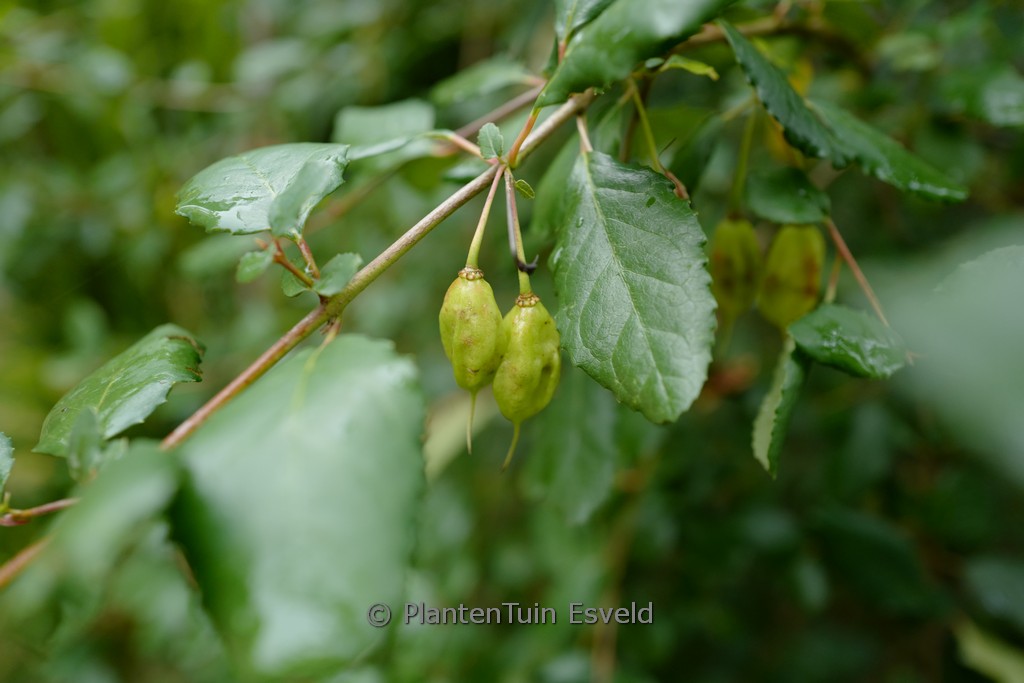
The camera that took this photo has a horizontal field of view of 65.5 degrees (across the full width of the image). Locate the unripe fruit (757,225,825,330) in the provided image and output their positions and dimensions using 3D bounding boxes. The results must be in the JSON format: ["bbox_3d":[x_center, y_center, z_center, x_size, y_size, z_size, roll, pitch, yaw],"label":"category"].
[{"bbox_3d":[0.108,-0.025,0.310,0.024,0.044,0.023,8,0,0],"label":"unripe fruit"}]

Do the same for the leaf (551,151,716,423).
[{"bbox_3d":[0.040,-0.018,0.260,0.052,0.098,0.016,-18,-17,-2],"label":"leaf"}]

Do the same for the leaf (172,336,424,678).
[{"bbox_3d":[-0.052,0.039,0.205,0.056,0.088,0.018,-4,-26,-2],"label":"leaf"}]

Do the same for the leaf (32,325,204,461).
[{"bbox_3d":[-0.118,0.015,0.240,0.052,0.013,0.032,-34,47,-13],"label":"leaf"}]

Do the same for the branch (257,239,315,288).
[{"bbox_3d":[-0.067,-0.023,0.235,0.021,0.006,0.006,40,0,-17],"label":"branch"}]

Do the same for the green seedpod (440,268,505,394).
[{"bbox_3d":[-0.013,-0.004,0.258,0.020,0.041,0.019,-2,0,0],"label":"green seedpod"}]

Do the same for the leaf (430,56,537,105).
[{"bbox_3d":[-0.011,-0.101,0.310,0.038,0.010,0.026,-11,48,-19],"label":"leaf"}]

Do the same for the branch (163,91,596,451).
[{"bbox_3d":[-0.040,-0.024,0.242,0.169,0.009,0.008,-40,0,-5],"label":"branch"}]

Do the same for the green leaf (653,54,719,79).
[{"bbox_3d":[0.063,-0.100,0.290,0.024,0.008,0.009,7,12,4],"label":"green leaf"}]

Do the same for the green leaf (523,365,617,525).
[{"bbox_3d":[0.026,0.043,0.360,0.043,0.081,0.016,0,-12,0],"label":"green leaf"}]

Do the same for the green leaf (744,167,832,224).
[{"bbox_3d":[0.094,-0.050,0.272,0.029,0.008,0.022,14,55,18],"label":"green leaf"}]

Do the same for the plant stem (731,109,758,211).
[{"bbox_3d":[0.082,-0.065,0.282,0.005,0.037,0.005,13,-7,0],"label":"plant stem"}]

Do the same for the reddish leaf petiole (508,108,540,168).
[{"bbox_3d":[0.003,-0.065,0.255,0.003,0.021,0.004,24,9,0],"label":"reddish leaf petiole"}]

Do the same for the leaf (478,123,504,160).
[{"bbox_3d":[-0.007,-0.065,0.258,0.008,0.012,0.004,-11,-6,-2],"label":"leaf"}]

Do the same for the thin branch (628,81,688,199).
[{"bbox_3d":[0.053,-0.072,0.285,0.006,0.046,0.006,-26,0,0],"label":"thin branch"}]

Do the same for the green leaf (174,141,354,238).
[{"bbox_3d":[-0.078,-0.048,0.250,0.052,0.016,0.046,-25,42,-16],"label":"green leaf"}]

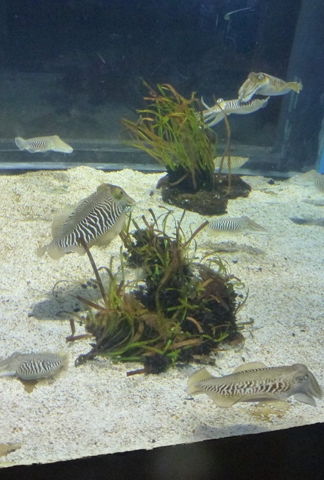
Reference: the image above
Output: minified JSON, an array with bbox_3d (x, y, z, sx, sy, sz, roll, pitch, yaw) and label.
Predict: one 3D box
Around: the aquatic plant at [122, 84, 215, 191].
[{"bbox_3d":[0.020,-0.280,1.220,0.250,0.260,0.200,0,34,0],"label":"aquatic plant"}]

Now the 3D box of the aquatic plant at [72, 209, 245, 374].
[{"bbox_3d":[-0.004,0.090,0.850,0.310,0.170,0.260,0,34,0],"label":"aquatic plant"}]

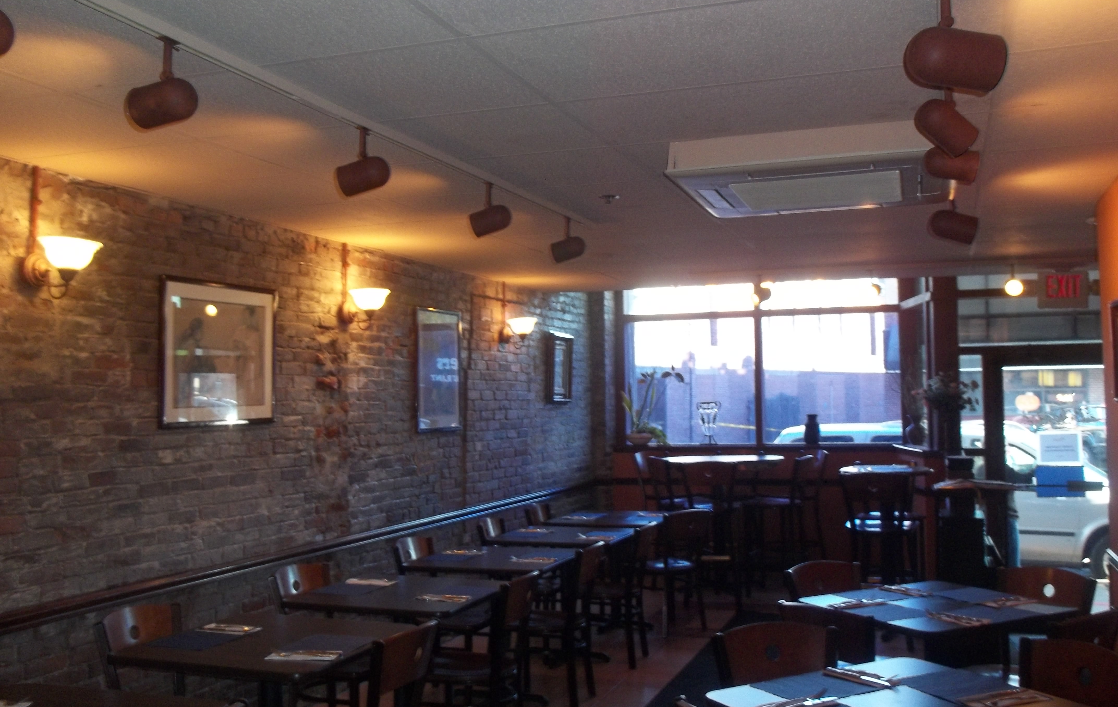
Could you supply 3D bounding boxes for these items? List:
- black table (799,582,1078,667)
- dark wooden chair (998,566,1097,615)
[{"bbox_3d":[1.521,1.387,4.275,0.815,0.760,0.765,1,-3,-29],"label":"black table"},{"bbox_3d":[1.879,1.339,4.366,0.500,0.830,0.420,1,-3,-35],"label":"dark wooden chair"}]

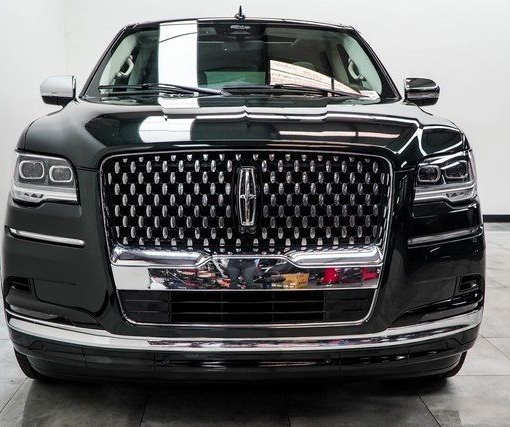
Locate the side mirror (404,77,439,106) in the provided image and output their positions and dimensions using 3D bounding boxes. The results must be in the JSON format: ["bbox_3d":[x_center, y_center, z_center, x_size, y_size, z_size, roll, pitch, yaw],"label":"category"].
[{"bbox_3d":[0.996,-0.722,3.621,0.215,0.165,0.130,0,9,-3],"label":"side mirror"}]

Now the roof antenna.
[{"bbox_3d":[-0.101,-1.355,4.085,0.080,0.085,0.160,0,9,-3],"label":"roof antenna"}]

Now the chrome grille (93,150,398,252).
[{"bbox_3d":[-0.026,-0.044,2.111,1.000,0.345,0.130,0,9,-3],"label":"chrome grille"}]

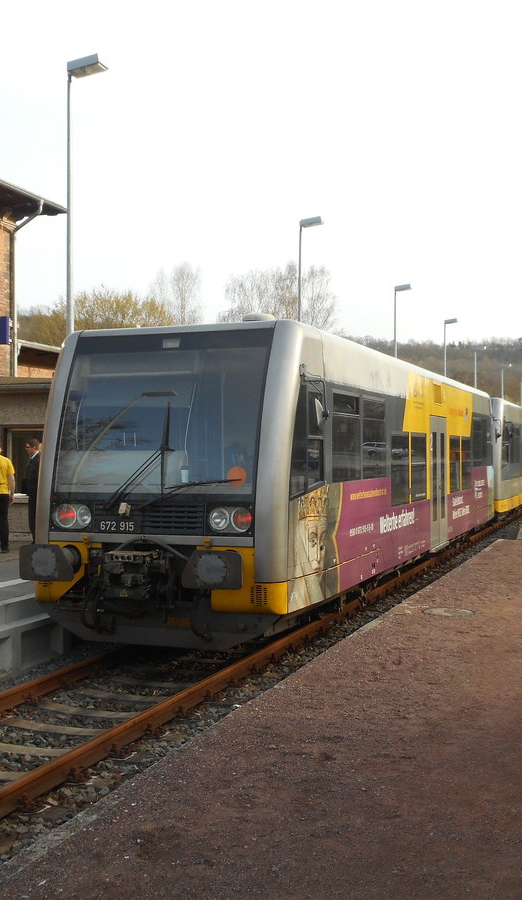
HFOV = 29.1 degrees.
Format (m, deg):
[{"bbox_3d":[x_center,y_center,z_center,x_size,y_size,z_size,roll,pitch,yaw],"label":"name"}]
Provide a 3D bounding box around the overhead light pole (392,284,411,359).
[{"bbox_3d":[5.606,-2.470,39.657,0.640,8.140,0.290,0,0,21],"label":"overhead light pole"}]

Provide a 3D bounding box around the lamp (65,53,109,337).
[{"bbox_3d":[-2.917,-2.470,16.757,0.640,8.140,0.290,0,0,21],"label":"lamp"}]

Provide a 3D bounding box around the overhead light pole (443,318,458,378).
[{"bbox_3d":[9.515,-2.470,50.257,0.640,8.140,0.290,0,0,21],"label":"overhead light pole"}]

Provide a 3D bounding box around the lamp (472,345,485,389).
[{"bbox_3d":[13.549,-2.470,61.957,0.640,8.140,0.290,0,0,21],"label":"lamp"}]

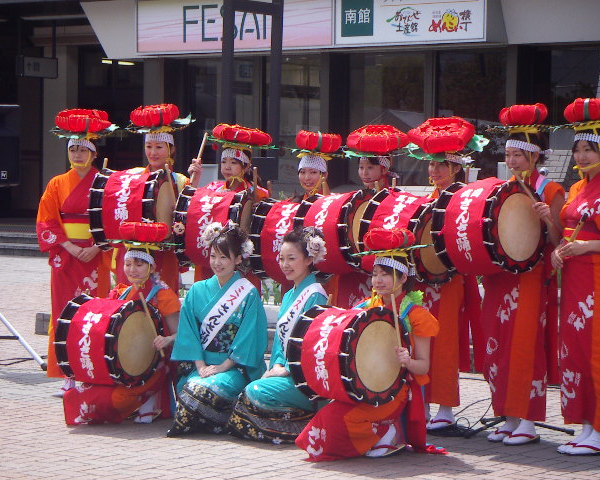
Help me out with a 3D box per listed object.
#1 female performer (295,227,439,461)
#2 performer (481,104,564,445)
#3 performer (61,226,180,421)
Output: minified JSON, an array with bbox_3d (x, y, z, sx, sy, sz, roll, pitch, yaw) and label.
[{"bbox_3d":[0.323,0.490,9.699,0.550,1.112,0.680,3,3,41],"label":"female performer"},{"bbox_3d":[1.150,0.167,10.318,0.480,1.732,0.400,3,3,44],"label":"performer"},{"bbox_3d":[-0.975,0.466,10.901,0.540,1.037,0.640,2,3,33],"label":"performer"}]

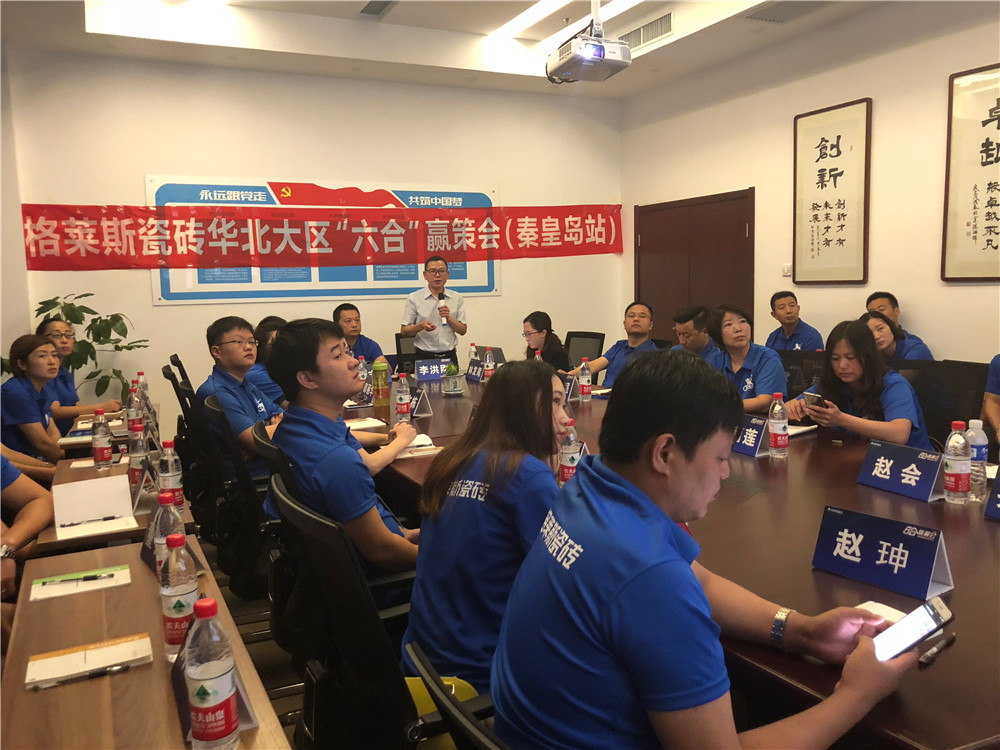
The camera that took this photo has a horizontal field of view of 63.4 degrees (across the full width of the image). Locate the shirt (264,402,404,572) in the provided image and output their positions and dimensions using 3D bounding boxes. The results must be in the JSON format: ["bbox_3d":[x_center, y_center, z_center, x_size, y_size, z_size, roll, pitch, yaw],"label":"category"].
[{"bbox_3d":[-0.499,0.357,2.355,0.350,0.570,0.470,-3,7,-18],"label":"shirt"}]

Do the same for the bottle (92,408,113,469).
[{"bbox_3d":[-1.486,0.240,3.022,0.066,0.228,0.066,-5,7,-25],"label":"bottle"}]

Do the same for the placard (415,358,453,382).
[{"bbox_3d":[-0.453,-0.037,5.551,0.253,0.131,0.103,-4,7,-21],"label":"placard"}]

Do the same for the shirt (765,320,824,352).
[{"bbox_3d":[1.984,-0.065,5.522,0.290,0.620,0.470,-7,9,-42],"label":"shirt"}]

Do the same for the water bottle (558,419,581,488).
[{"bbox_3d":[0.216,0.249,2.474,0.067,0.228,0.067,-1,6,0],"label":"water bottle"}]

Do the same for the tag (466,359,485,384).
[{"bbox_3d":[-0.139,-0.024,5.344,0.105,0.129,0.250,-4,7,-21],"label":"tag"}]

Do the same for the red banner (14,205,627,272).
[{"bbox_3d":[-1.121,-1.223,6.982,5.181,0.495,0.030,-5,8,-25],"label":"red banner"}]

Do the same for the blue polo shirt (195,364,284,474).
[{"bbox_3d":[-1.180,0.250,3.650,0.330,0.570,0.460,0,7,8],"label":"blue polo shirt"}]

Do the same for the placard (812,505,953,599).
[{"bbox_3d":[0.816,0.369,1.736,0.107,0.131,0.253,-6,8,-36],"label":"placard"}]

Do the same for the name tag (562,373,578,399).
[{"bbox_3d":[0.360,0.060,4.548,0.103,0.131,0.253,-5,7,-28],"label":"name tag"}]

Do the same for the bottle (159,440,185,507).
[{"bbox_3d":[-0.959,0.306,2.375,0.066,0.228,0.066,-5,7,-25],"label":"bottle"}]

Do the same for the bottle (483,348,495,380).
[{"bbox_3d":[-0.072,-0.068,5.266,0.066,0.228,0.066,-5,7,-25],"label":"bottle"}]

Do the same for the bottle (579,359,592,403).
[{"bbox_3d":[0.468,0.024,4.407,0.067,0.228,0.067,-1,6,0],"label":"bottle"}]

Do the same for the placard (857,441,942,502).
[{"bbox_3d":[1.210,0.280,2.417,0.105,0.129,0.250,-4,7,-23],"label":"placard"}]

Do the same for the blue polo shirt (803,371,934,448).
[{"bbox_3d":[1.494,0.176,3.280,0.330,0.530,0.470,-7,9,-42],"label":"blue polo shirt"}]

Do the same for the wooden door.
[{"bbox_3d":[1.781,-0.585,7.606,0.080,2.120,1.720,-5,7,-25],"label":"wooden door"}]

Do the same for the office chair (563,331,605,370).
[{"bbox_3d":[0.419,0.241,5.498,0.600,1.030,0.580,-5,7,-25],"label":"office chair"}]

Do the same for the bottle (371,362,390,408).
[{"bbox_3d":[-0.644,0.046,4.377,0.086,0.238,0.086,-4,7,-25],"label":"bottle"}]

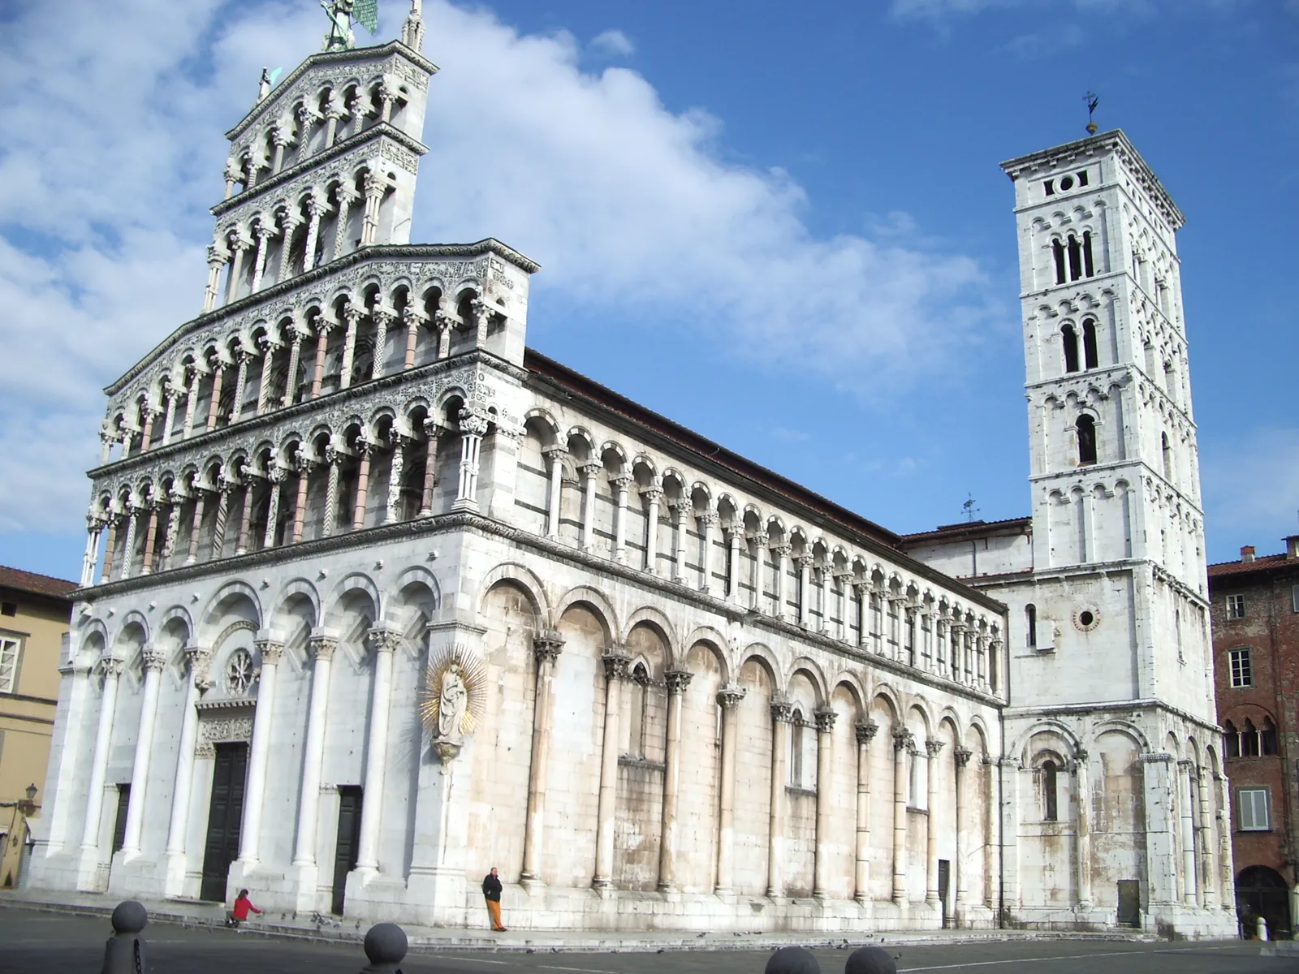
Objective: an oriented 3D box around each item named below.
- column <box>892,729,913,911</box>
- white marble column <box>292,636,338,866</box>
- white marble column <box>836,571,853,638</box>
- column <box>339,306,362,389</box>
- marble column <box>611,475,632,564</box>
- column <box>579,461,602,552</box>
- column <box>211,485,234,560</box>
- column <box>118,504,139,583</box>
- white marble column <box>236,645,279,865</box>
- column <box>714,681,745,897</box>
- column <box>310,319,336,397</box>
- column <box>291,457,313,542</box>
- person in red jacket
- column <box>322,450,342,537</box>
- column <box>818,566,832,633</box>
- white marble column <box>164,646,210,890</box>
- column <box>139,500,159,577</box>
[{"bbox_3d":[10.994,14.489,57.256,0.700,7.690,0.740,-11,-22,37],"label":"column"},{"bbox_3d":[-10.420,8.121,40.841,0.740,7.300,0.740,-11,-22,37],"label":"white marble column"},{"bbox_3d":[7.967,4.871,53.686,0.400,2.750,0.400,-11,-22,37],"label":"white marble column"},{"bbox_3d":[-10.866,-4.994,47.663,0.420,3.200,0.430,-11,-22,36],"label":"column"},{"bbox_3d":[-1.006,1.245,47.581,0.480,3.200,0.460,-11,-22,36],"label":"marble column"},{"bbox_3d":[-2.115,0.757,46.223,0.480,3.200,0.460,-11,-22,36],"label":"column"},{"bbox_3d":[-15.530,1.218,47.634,0.500,3.050,0.500,-11,-22,37],"label":"column"},{"bbox_3d":[-20.427,2.279,51.563,0.450,3.080,0.450,-11,-22,37],"label":"column"},{"bbox_3d":[-12.693,8.687,42.668,0.740,7.200,0.740,-11,-22,37],"label":"white marble column"},{"bbox_3d":[2.815,10.985,47.467,0.700,7.470,0.760,-11,-22,37],"label":"column"},{"bbox_3d":[-11.431,-4.361,45.279,0.500,3.032,0.500,-11,-22,36],"label":"column"},{"bbox_3d":[-11.866,0.532,44.749,0.500,3.100,0.500,-11,-22,37],"label":"column"},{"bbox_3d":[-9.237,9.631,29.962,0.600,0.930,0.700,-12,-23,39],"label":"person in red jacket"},{"bbox_3d":[-11.111,0.238,45.986,0.400,3.200,0.420,-11,-22,36],"label":"column"},{"bbox_3d":[7.424,4.715,55.133,0.500,3.050,0.500,-11,-22,37],"label":"column"},{"bbox_3d":[-15.177,9.174,43.212,0.750,8.000,0.750,-11,-22,37],"label":"white marble column"},{"bbox_3d":[-18.714,1.950,49.088,0.400,2.800,0.400,-11,-22,37],"label":"column"}]

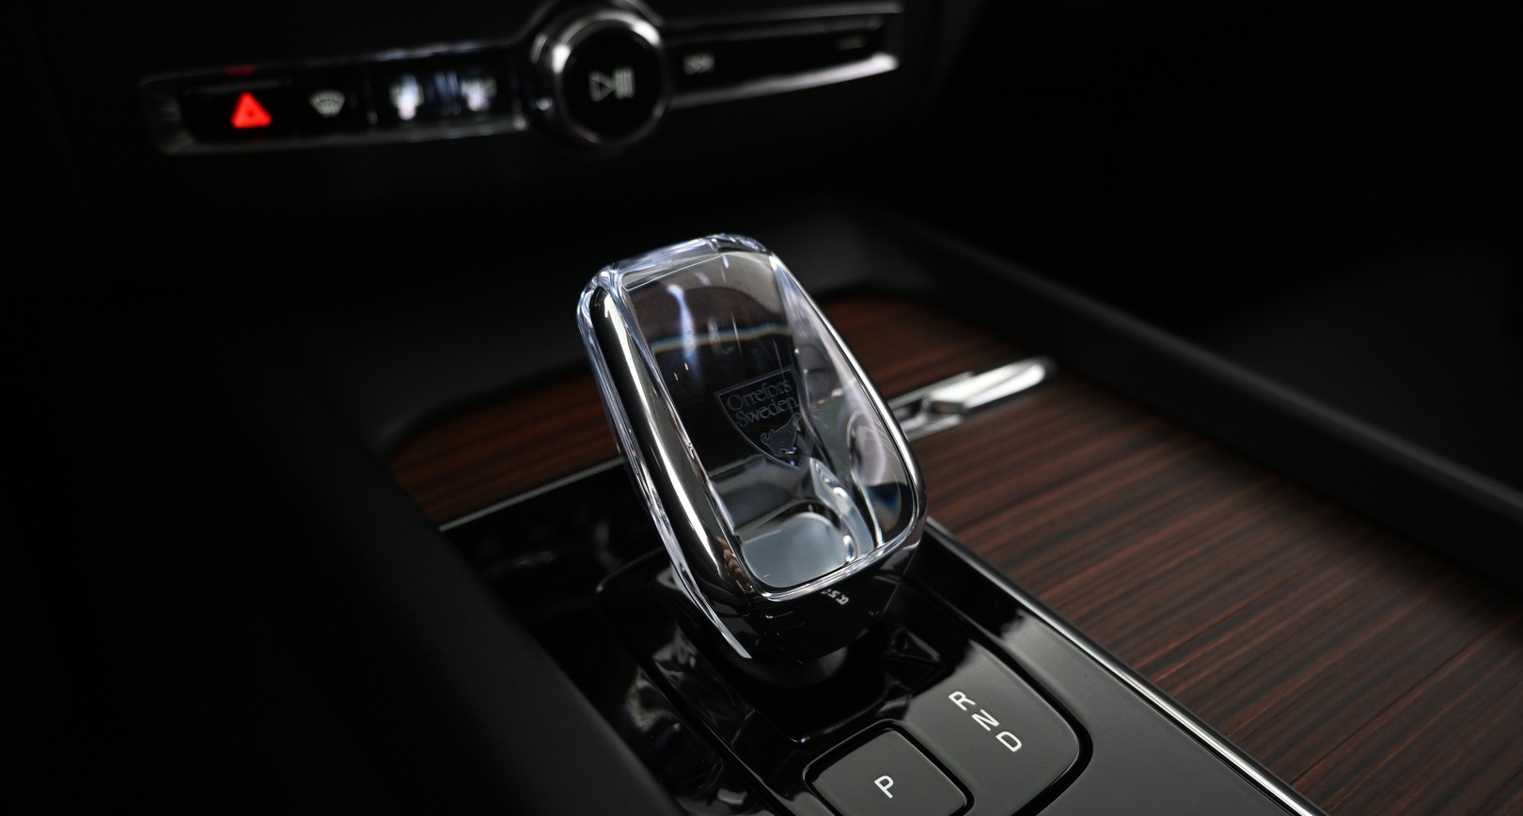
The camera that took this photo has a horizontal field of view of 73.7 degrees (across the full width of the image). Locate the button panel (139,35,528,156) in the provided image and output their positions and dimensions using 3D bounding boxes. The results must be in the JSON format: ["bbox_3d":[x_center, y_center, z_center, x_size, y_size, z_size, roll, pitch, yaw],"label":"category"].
[{"bbox_3d":[-0.110,-0.083,0.272,0.093,0.021,0.015,-19,31,-31],"label":"button panel"}]

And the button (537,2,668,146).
[{"bbox_3d":[-0.045,-0.093,0.283,0.036,0.036,0.015,-18,31,-29],"label":"button"}]

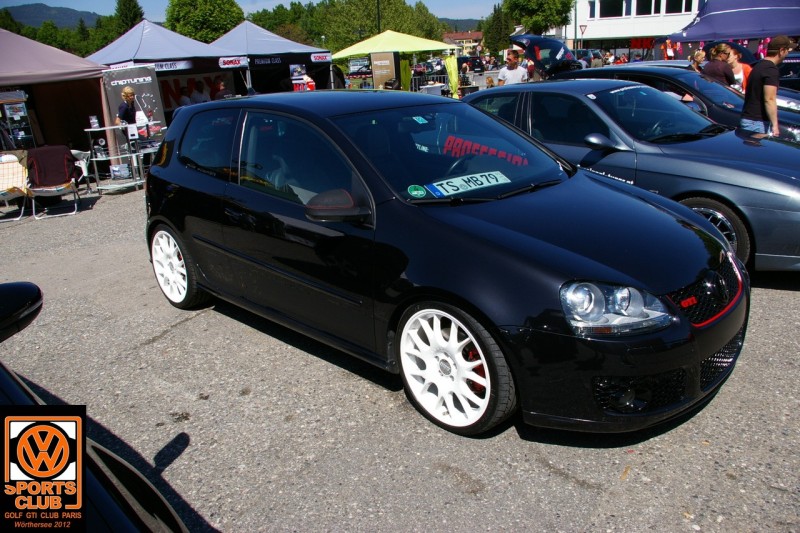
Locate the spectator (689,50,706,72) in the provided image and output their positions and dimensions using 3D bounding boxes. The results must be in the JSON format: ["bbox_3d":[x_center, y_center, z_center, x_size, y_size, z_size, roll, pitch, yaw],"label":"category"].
[{"bbox_3d":[4.658,-2.564,9.537,0.450,1.650,0.300,-12,19,-29],"label":"spectator"}]

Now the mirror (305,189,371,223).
[{"bbox_3d":[-0.302,-0.291,2.857,0.150,0.155,0.260,13,24,42],"label":"mirror"}]

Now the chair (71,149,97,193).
[{"bbox_3d":[-5.699,-1.677,10.551,0.540,0.710,0.530,-6,17,-11],"label":"chair"}]

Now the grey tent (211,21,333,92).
[{"bbox_3d":[-4.000,-5.180,16.886,3.000,3.250,3.000,10,22,36],"label":"grey tent"}]

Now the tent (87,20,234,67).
[{"bbox_3d":[-5.595,-4.013,13.846,3.050,3.140,3.050,8,20,33],"label":"tent"}]

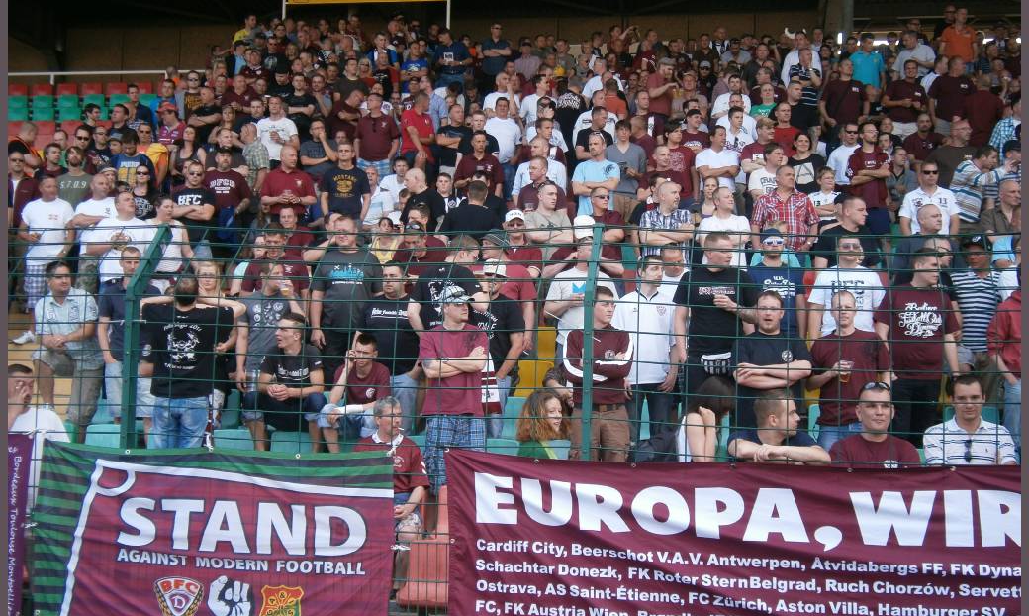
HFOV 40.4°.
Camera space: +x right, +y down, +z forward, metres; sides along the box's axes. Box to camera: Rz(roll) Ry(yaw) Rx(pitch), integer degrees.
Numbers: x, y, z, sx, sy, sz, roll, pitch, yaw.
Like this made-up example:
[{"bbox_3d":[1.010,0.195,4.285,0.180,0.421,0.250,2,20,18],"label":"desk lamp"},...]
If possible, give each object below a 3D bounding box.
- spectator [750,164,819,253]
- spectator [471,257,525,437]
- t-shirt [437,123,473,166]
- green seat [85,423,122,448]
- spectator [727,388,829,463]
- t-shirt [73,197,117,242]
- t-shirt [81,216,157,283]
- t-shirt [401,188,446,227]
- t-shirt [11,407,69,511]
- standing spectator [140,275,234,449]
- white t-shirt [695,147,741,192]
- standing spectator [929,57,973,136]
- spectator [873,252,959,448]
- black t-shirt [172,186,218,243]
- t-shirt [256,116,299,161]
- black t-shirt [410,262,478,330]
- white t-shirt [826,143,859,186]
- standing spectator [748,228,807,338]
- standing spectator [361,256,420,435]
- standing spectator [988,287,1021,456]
[{"bbox_3d":[2.488,-0.411,12.961,0.600,1.800,0.360,2,-2,-5],"label":"spectator"},{"bbox_3d":[-0.150,0.535,9.837,0.500,1.740,0.360,0,-5,24],"label":"spectator"},{"bbox_3d":[-0.707,-1.942,16.800,0.500,0.580,0.300,1,-2,9],"label":"t-shirt"},{"bbox_3d":[-3.063,1.051,10.169,0.420,0.420,0.420,1,-3,12],"label":"green seat"},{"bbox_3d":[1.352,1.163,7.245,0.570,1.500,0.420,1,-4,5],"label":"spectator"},{"bbox_3d":[-4.212,-0.792,14.075,0.500,0.640,0.290,3,-5,-19],"label":"t-shirt"},{"bbox_3d":[-3.436,-0.487,12.177,0.600,0.640,0.380,4,-5,-27],"label":"t-shirt"},{"bbox_3d":[-0.824,-0.762,12.600,0.320,0.640,0.480,4,-5,-38],"label":"t-shirt"},{"bbox_3d":[-2.708,0.864,7.877,0.500,0.640,0.320,5,-5,-37],"label":"t-shirt"},{"bbox_3d":[-2.217,0.666,9.336,0.580,1.770,0.360,2,-4,-7],"label":"standing spectator"},{"bbox_3d":[2.226,-1.429,15.374,0.500,0.660,0.290,3,-5,-9],"label":"white t-shirt"},{"bbox_3d":[5.557,-2.326,17.831,0.540,1.770,0.360,2,-4,5],"label":"standing spectator"},{"bbox_3d":[2.686,0.492,9.335,0.570,1.780,0.350,1,-4,9],"label":"spectator"},{"bbox_3d":[-3.058,-0.842,13.277,0.470,0.640,0.320,2,-4,-7],"label":"black t-shirt"},{"bbox_3d":[-2.827,-2.001,16.700,0.500,0.570,0.290,1,-4,14],"label":"t-shirt"},{"bbox_3d":[-0.510,-0.004,10.100,0.520,0.670,0.330,0,-4,18],"label":"black t-shirt"},{"bbox_3d":[3.586,-1.490,14.900,0.500,0.580,0.290,1,-2,7],"label":"white t-shirt"},{"bbox_3d":[1.993,0.287,10.761,0.510,1.820,0.340,1,-3,10],"label":"standing spectator"},{"bbox_3d":[-0.915,0.532,9.937,0.540,1.740,0.340,1,-4,0],"label":"standing spectator"},{"bbox_3d":[3.508,0.583,9.510,0.560,1.850,0.350,1,-3,13],"label":"standing spectator"}]

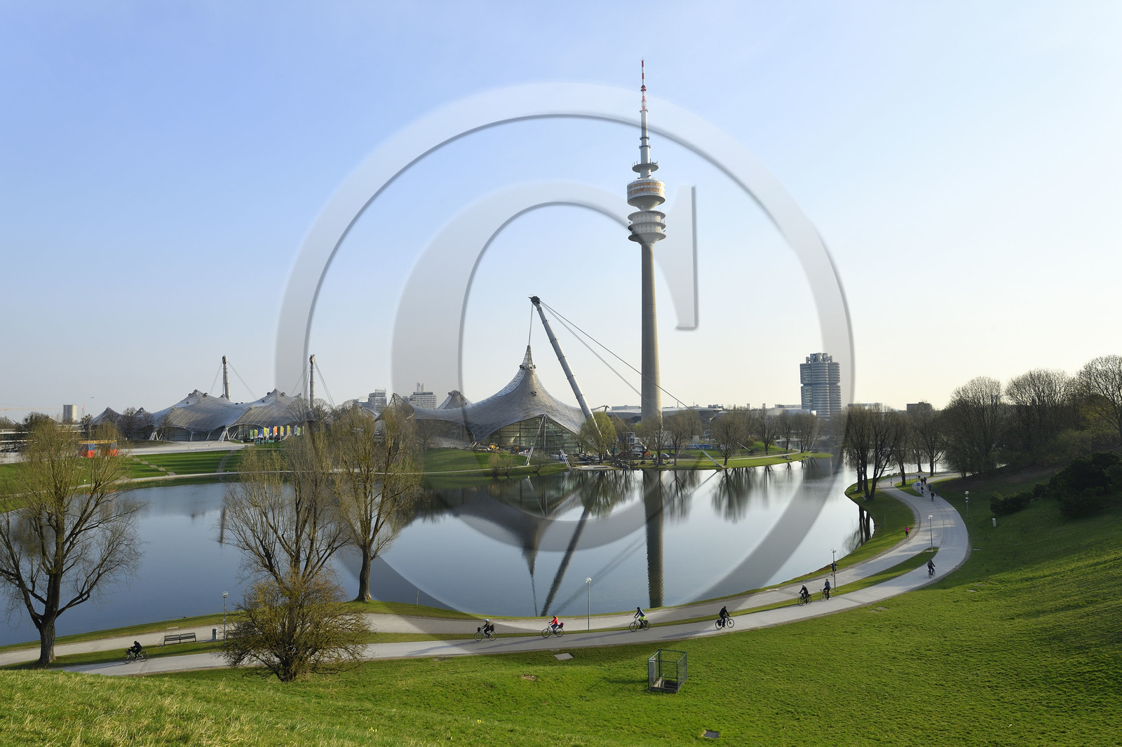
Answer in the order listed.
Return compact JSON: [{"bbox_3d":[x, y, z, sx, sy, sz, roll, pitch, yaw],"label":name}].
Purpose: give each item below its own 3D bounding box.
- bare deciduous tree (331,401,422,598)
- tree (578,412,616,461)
[{"bbox_3d":[-18.425,12.737,68.114,9.000,19.500,9.000,-1,-4,0],"label":"bare deciduous tree"},{"bbox_3d":[12.101,20.982,228.000,11.800,16.000,11.800,-1,-3,3],"label":"tree"}]

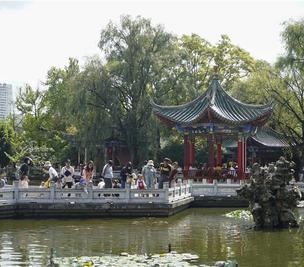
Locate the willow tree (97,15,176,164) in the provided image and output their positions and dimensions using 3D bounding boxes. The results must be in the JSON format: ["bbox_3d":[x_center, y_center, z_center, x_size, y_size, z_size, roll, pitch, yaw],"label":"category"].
[{"bbox_3d":[-1.253,-2.665,41.322,6.600,13.700,6.600,0,-4,0],"label":"willow tree"}]

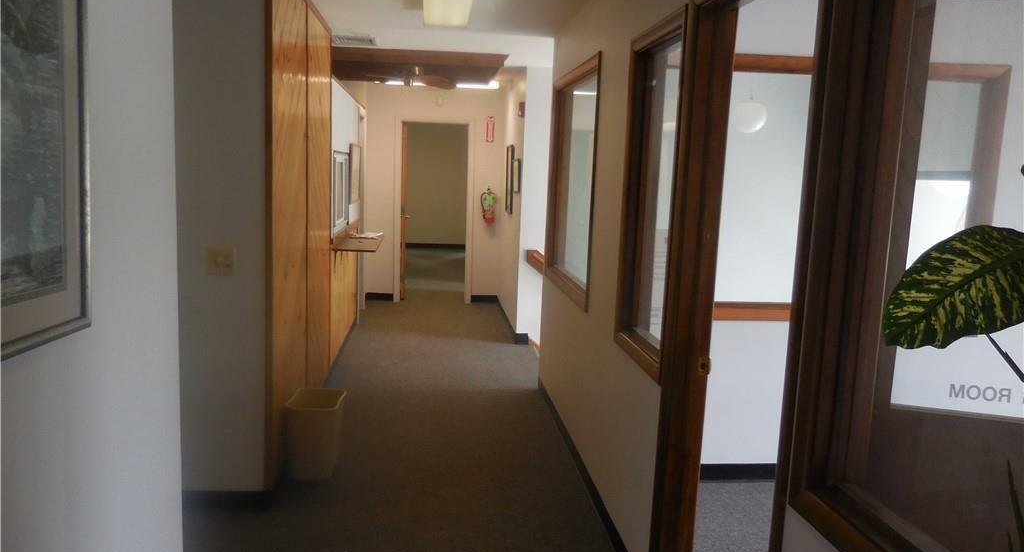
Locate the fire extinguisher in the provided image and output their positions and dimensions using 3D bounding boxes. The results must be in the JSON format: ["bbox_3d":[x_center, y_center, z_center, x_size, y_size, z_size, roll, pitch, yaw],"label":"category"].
[{"bbox_3d":[-0.260,-0.800,8.387,0.180,0.420,0.140,1,8,-6],"label":"fire extinguisher"}]

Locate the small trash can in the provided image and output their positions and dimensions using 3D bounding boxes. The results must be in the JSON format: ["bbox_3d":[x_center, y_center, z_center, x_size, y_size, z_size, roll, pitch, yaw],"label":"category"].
[{"bbox_3d":[-0.974,0.789,3.686,0.260,0.365,0.340,1,8,-6],"label":"small trash can"}]

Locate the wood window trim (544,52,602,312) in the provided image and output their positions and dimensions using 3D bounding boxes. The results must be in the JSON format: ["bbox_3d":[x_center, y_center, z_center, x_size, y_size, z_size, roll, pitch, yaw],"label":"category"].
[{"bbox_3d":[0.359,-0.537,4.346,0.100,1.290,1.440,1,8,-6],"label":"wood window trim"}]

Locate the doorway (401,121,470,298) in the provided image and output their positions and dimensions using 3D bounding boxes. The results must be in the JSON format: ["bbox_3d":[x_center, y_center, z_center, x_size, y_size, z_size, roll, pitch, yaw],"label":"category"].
[{"bbox_3d":[-0.886,-0.712,8.467,0.790,2.060,0.130,1,8,-6],"label":"doorway"}]

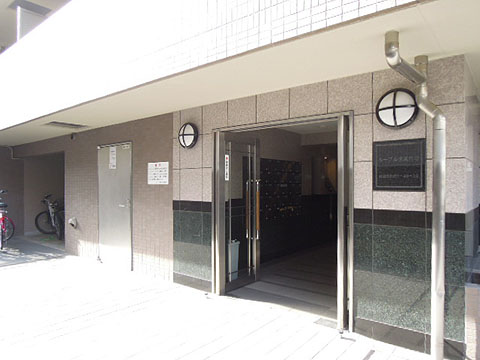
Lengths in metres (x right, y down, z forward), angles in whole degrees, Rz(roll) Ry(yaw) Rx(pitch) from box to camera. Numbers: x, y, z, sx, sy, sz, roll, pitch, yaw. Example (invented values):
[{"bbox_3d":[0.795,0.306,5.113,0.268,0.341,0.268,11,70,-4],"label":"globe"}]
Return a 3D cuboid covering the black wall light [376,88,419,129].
[{"bbox_3d":[1.245,-0.560,2.646,0.310,0.310,0.100,0,-1,38],"label":"black wall light"}]

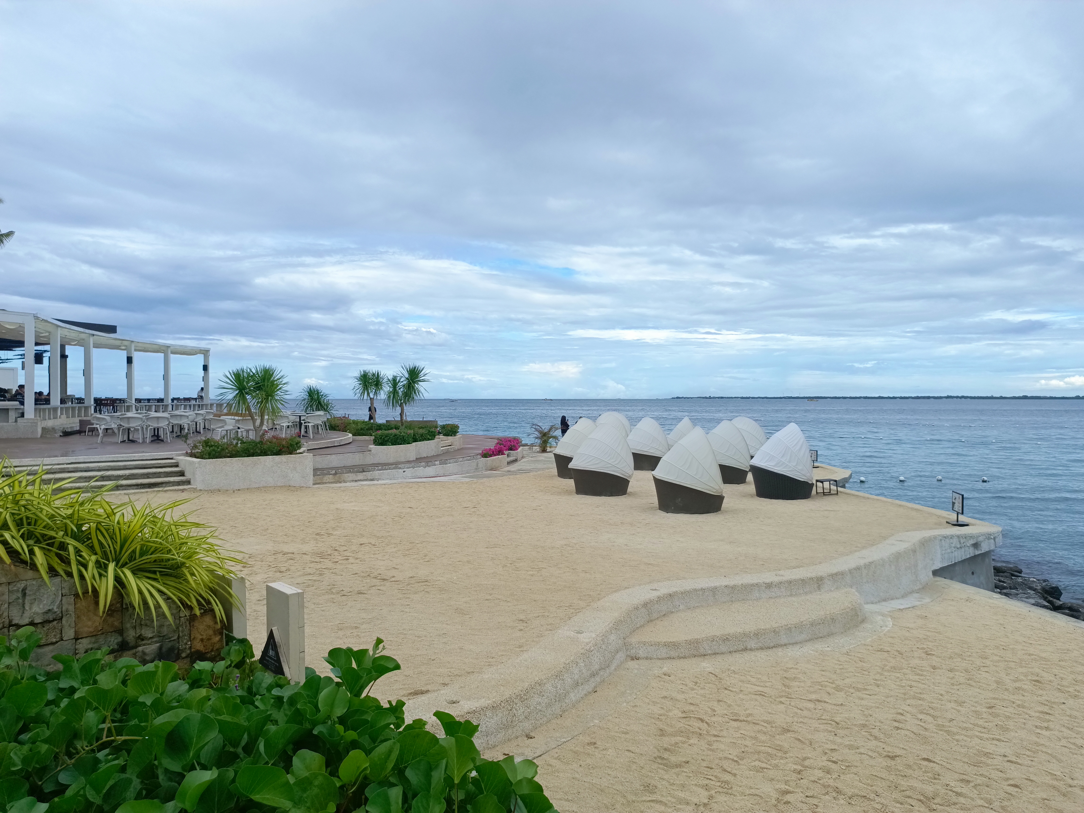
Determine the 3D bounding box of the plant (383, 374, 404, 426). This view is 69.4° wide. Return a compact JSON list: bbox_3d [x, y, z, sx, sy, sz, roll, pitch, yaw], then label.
[{"bbox_3d":[-4.790,-0.137,25.300,0.720,1.800,0.720,0,1,-12],"label":"plant"}]

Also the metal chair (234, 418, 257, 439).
[{"bbox_3d":[-7.194,0.695,19.000,0.610,0.820,0.600,-1,1,-43],"label":"metal chair"}]

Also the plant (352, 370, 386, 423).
[{"bbox_3d":[-6.267,-0.292,28.400,1.150,2.150,1.150,0,1,0],"label":"plant"}]

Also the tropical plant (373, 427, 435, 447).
[{"bbox_3d":[-4.050,0.892,22.900,0.800,0.520,2.300,0,1,33],"label":"tropical plant"}]

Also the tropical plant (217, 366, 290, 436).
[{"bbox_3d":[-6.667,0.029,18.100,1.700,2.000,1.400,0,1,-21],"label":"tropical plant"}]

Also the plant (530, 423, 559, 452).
[{"bbox_3d":[0.108,1.329,33.200,1.300,1.200,1.250,0,1,0],"label":"plant"}]

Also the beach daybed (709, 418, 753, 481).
[{"bbox_3d":[5.316,1.267,22.700,1.560,1.760,1.600,0,1,-25],"label":"beach daybed"}]

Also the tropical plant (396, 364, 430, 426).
[{"bbox_3d":[-4.160,-0.301,25.300,1.100,2.150,1.100,0,1,-12],"label":"tropical plant"}]

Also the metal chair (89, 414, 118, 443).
[{"bbox_3d":[-12.876,0.652,23.000,0.610,0.820,0.600,0,1,37],"label":"metal chair"}]

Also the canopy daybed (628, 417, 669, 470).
[{"bbox_3d":[3.381,1.161,24.900,1.420,1.620,1.380,1,1,43],"label":"canopy daybed"}]

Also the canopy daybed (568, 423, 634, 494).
[{"bbox_3d":[1.522,1.295,19.950,1.560,1.760,1.600,0,1,-35],"label":"canopy daybed"}]

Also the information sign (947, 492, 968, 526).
[{"bbox_3d":[7.098,1.736,13.350,0.260,0.550,0.400,0,1,-3],"label":"information sign"}]

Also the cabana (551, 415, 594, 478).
[{"bbox_3d":[1.125,1.254,23.900,1.560,1.760,1.600,0,1,-25],"label":"cabana"}]

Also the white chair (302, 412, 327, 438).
[{"bbox_3d":[-7.390,0.615,25.300,0.600,0.790,0.630,0,1,38],"label":"white chair"}]

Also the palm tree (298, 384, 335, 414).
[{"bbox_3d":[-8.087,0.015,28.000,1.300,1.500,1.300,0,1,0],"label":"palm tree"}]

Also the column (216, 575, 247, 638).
[{"bbox_3d":[-2.210,1.515,5.550,0.095,0.650,0.335,-1,1,-42],"label":"column"}]

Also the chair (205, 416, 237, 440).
[{"bbox_3d":[-7.943,0.690,19.400,0.610,0.820,0.600,0,1,30],"label":"chair"}]

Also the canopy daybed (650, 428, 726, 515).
[{"bbox_3d":[3.135,1.327,16.800,1.560,1.760,1.600,0,1,-6],"label":"canopy daybed"}]

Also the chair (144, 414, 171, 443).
[{"bbox_3d":[-11.075,0.643,22.600,0.630,0.790,0.600,0,1,-26],"label":"chair"}]

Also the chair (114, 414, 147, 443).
[{"bbox_3d":[-11.989,0.653,22.850,0.610,0.820,0.600,0,1,-25],"label":"chair"}]

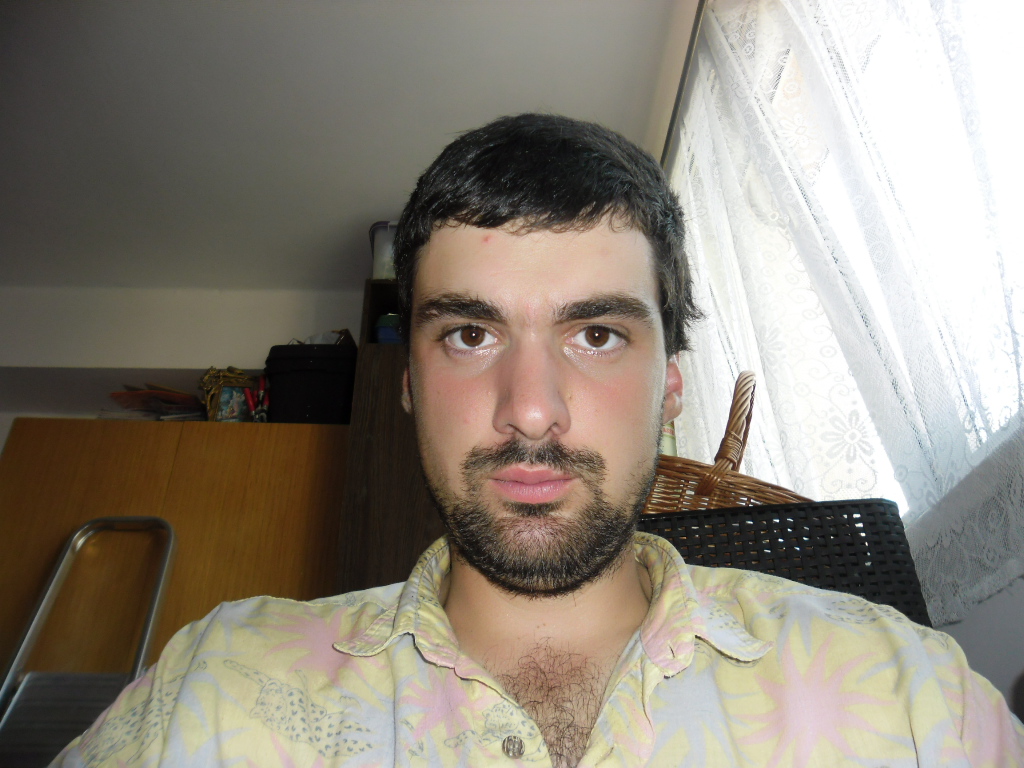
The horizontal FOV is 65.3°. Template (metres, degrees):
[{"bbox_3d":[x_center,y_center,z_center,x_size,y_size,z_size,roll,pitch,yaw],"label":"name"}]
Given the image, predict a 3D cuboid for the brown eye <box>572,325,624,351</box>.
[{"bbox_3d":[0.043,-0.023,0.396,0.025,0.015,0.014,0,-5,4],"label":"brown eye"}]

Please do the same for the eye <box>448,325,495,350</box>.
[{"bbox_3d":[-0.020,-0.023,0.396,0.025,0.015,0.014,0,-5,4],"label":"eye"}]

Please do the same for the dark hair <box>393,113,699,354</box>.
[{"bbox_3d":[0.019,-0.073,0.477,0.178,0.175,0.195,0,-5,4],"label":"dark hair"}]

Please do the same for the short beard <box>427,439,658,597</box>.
[{"bbox_3d":[0.015,0.068,0.420,0.129,0.085,0.072,0,-5,4],"label":"short beard"}]

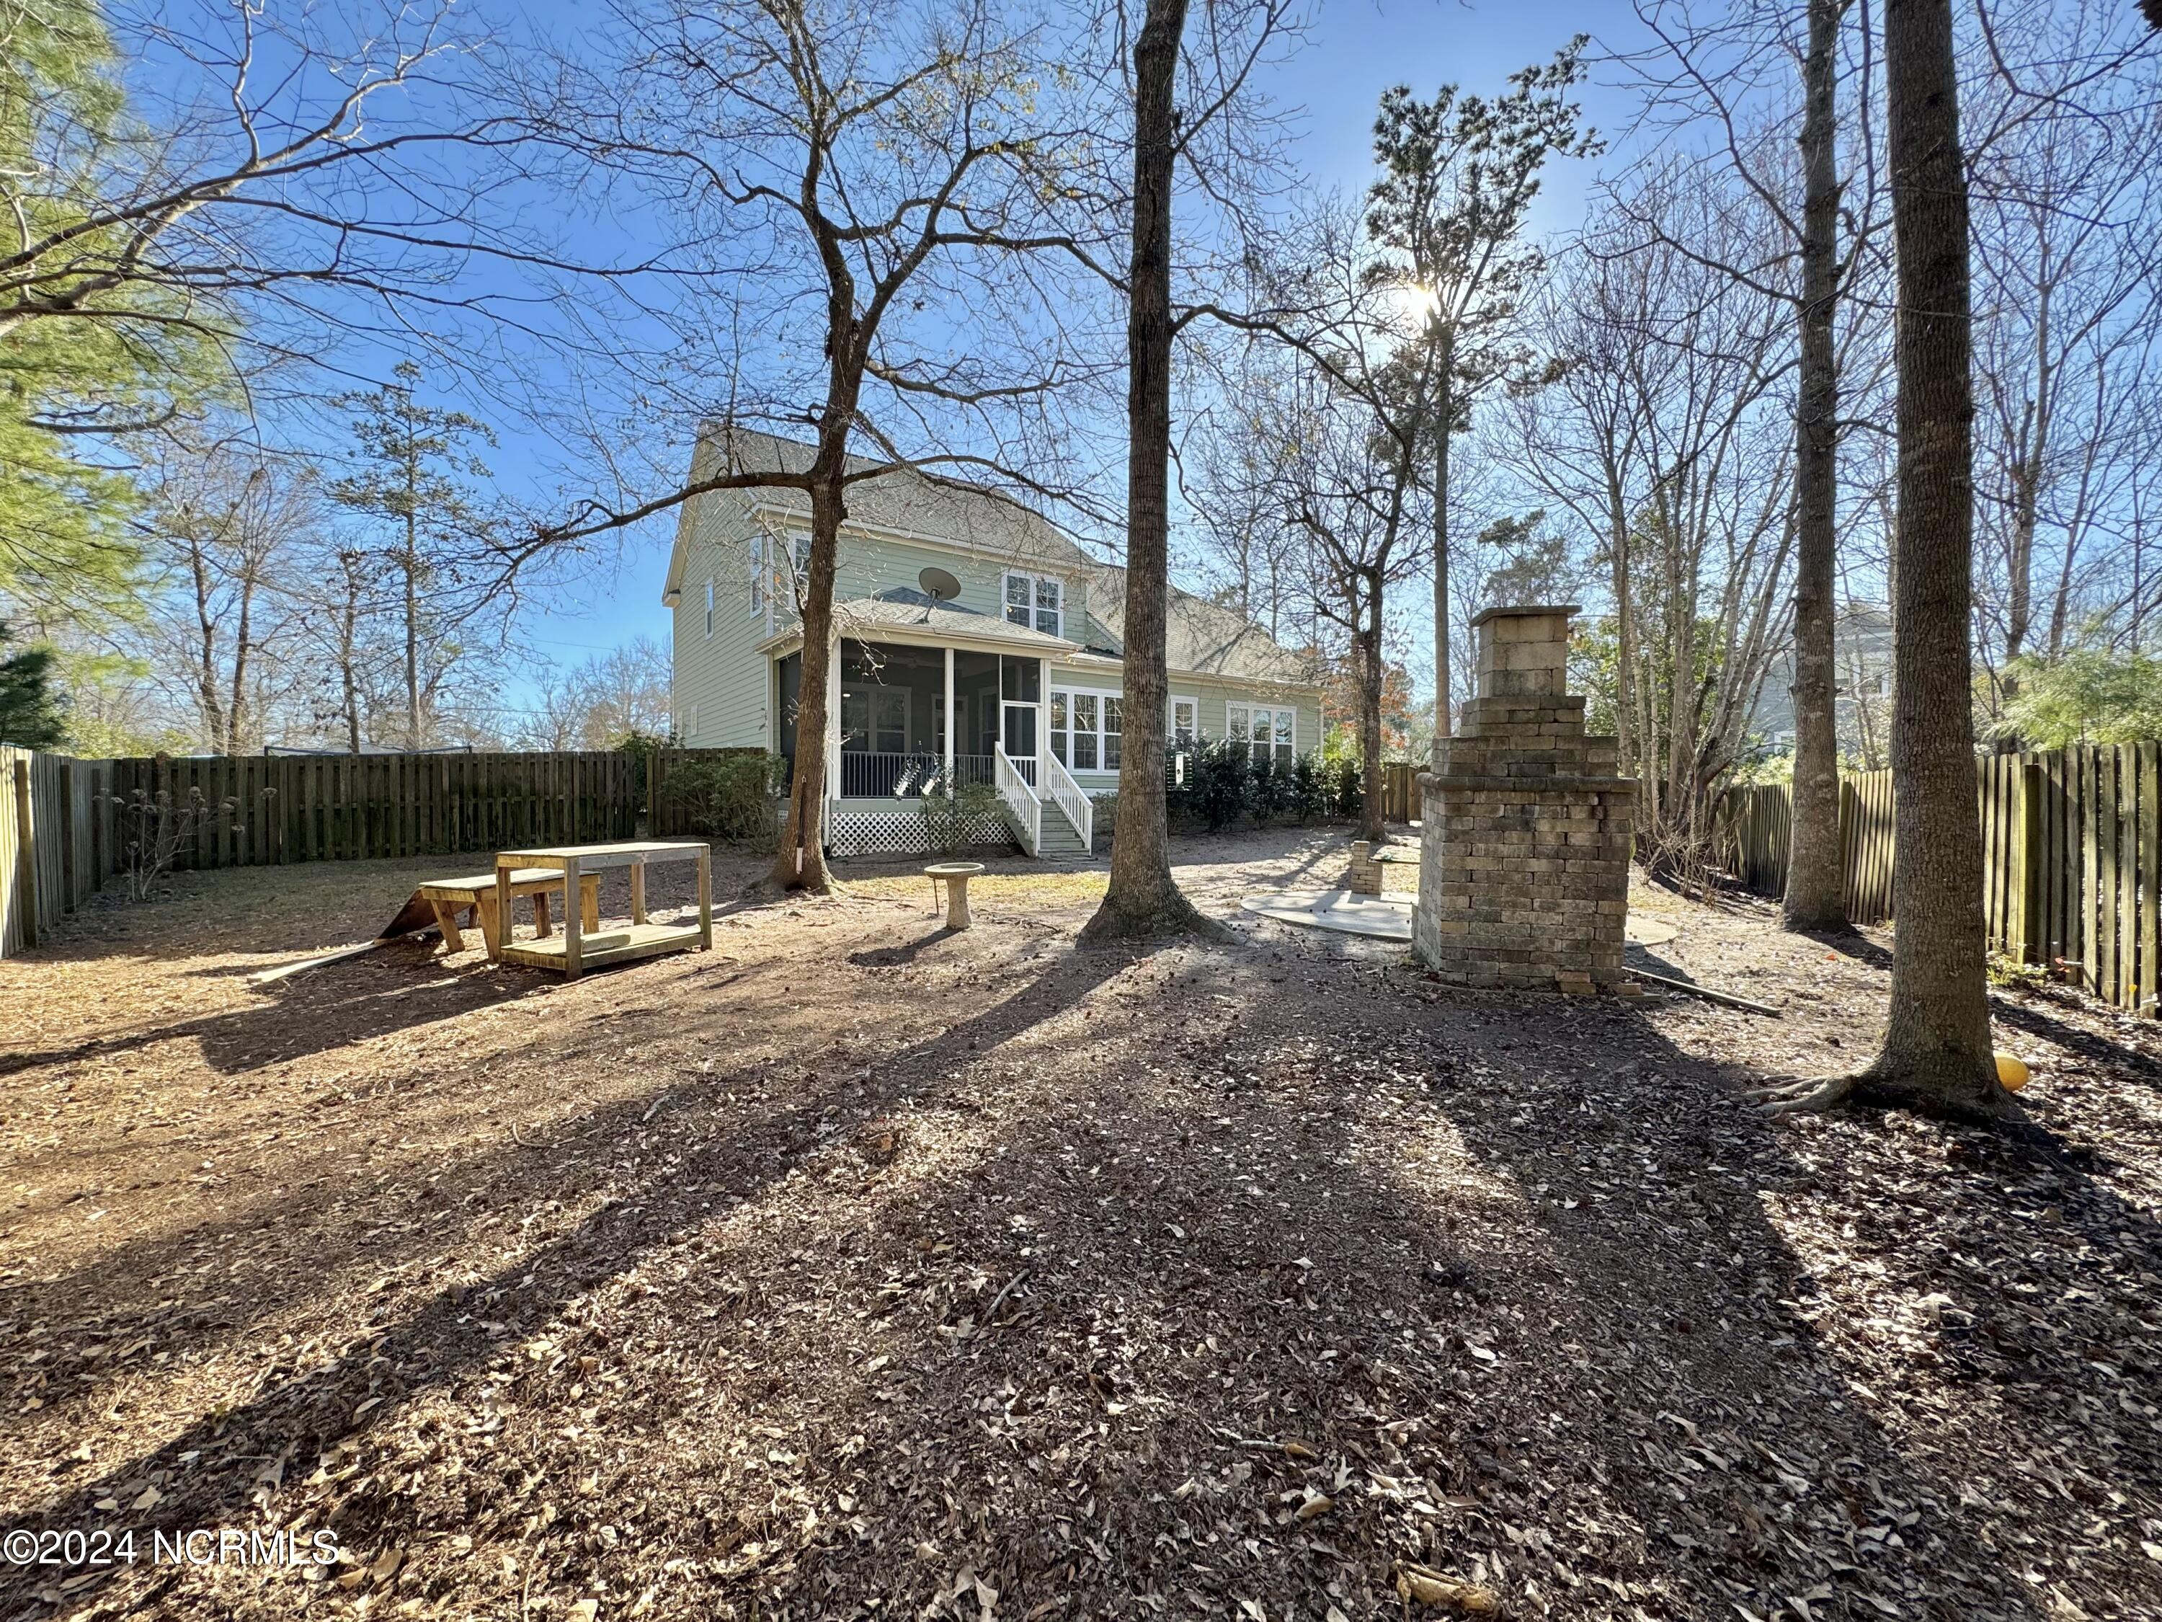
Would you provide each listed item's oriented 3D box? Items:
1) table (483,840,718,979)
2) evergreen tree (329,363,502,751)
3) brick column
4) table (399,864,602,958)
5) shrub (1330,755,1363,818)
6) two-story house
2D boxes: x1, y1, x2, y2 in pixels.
[{"bbox_3d":[-3.990,0.789,7.420,0.900,0.930,1.280,0,1,24],"label":"table"},{"bbox_3d":[-25.106,-8.098,32.908,5.600,17.570,5.600,0,1,-37],"label":"evergreen tree"},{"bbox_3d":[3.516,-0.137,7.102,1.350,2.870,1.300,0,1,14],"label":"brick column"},{"bbox_3d":[-5.220,0.935,8.020,0.950,0.630,1.150,0,1,28],"label":"table"},{"bbox_3d":[7.783,-0.700,25.493,1.050,1.850,1.050,0,1,-35],"label":"shrub"},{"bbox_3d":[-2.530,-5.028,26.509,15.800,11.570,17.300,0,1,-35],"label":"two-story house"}]

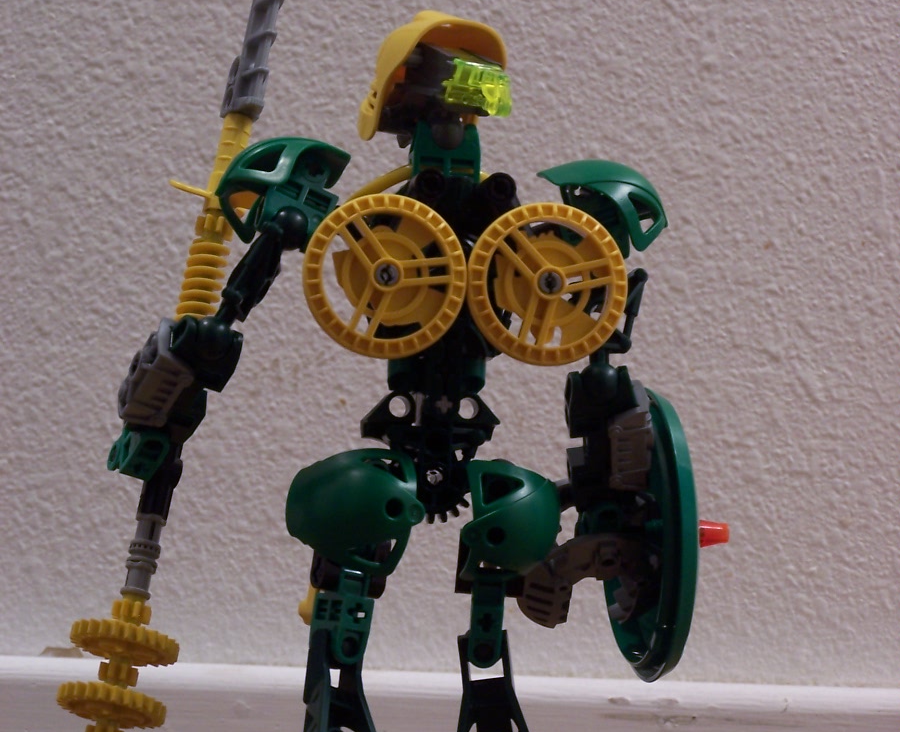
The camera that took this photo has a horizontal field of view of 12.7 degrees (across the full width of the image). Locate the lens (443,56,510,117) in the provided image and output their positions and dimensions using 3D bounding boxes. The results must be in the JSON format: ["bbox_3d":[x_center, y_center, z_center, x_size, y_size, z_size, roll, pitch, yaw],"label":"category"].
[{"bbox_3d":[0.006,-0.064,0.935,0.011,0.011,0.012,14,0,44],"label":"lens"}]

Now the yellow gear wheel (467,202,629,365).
[{"bbox_3d":[0.022,-0.019,0.922,0.037,0.037,0.007,2,-5,-10],"label":"yellow gear wheel"}]

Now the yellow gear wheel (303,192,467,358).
[{"bbox_3d":[-0.015,-0.020,0.920,0.037,0.037,0.007,2,-4,-9],"label":"yellow gear wheel"}]

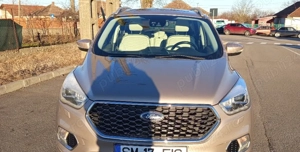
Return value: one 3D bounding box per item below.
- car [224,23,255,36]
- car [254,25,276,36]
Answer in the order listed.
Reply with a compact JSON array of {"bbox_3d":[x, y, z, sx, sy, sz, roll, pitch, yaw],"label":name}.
[{"bbox_3d":[11.616,-5.904,35.513,4.150,1.480,1.780,6,12,29],"label":"car"},{"bbox_3d":[15.207,-6.148,36.991,4.100,1.440,1.720,6,12,27],"label":"car"}]

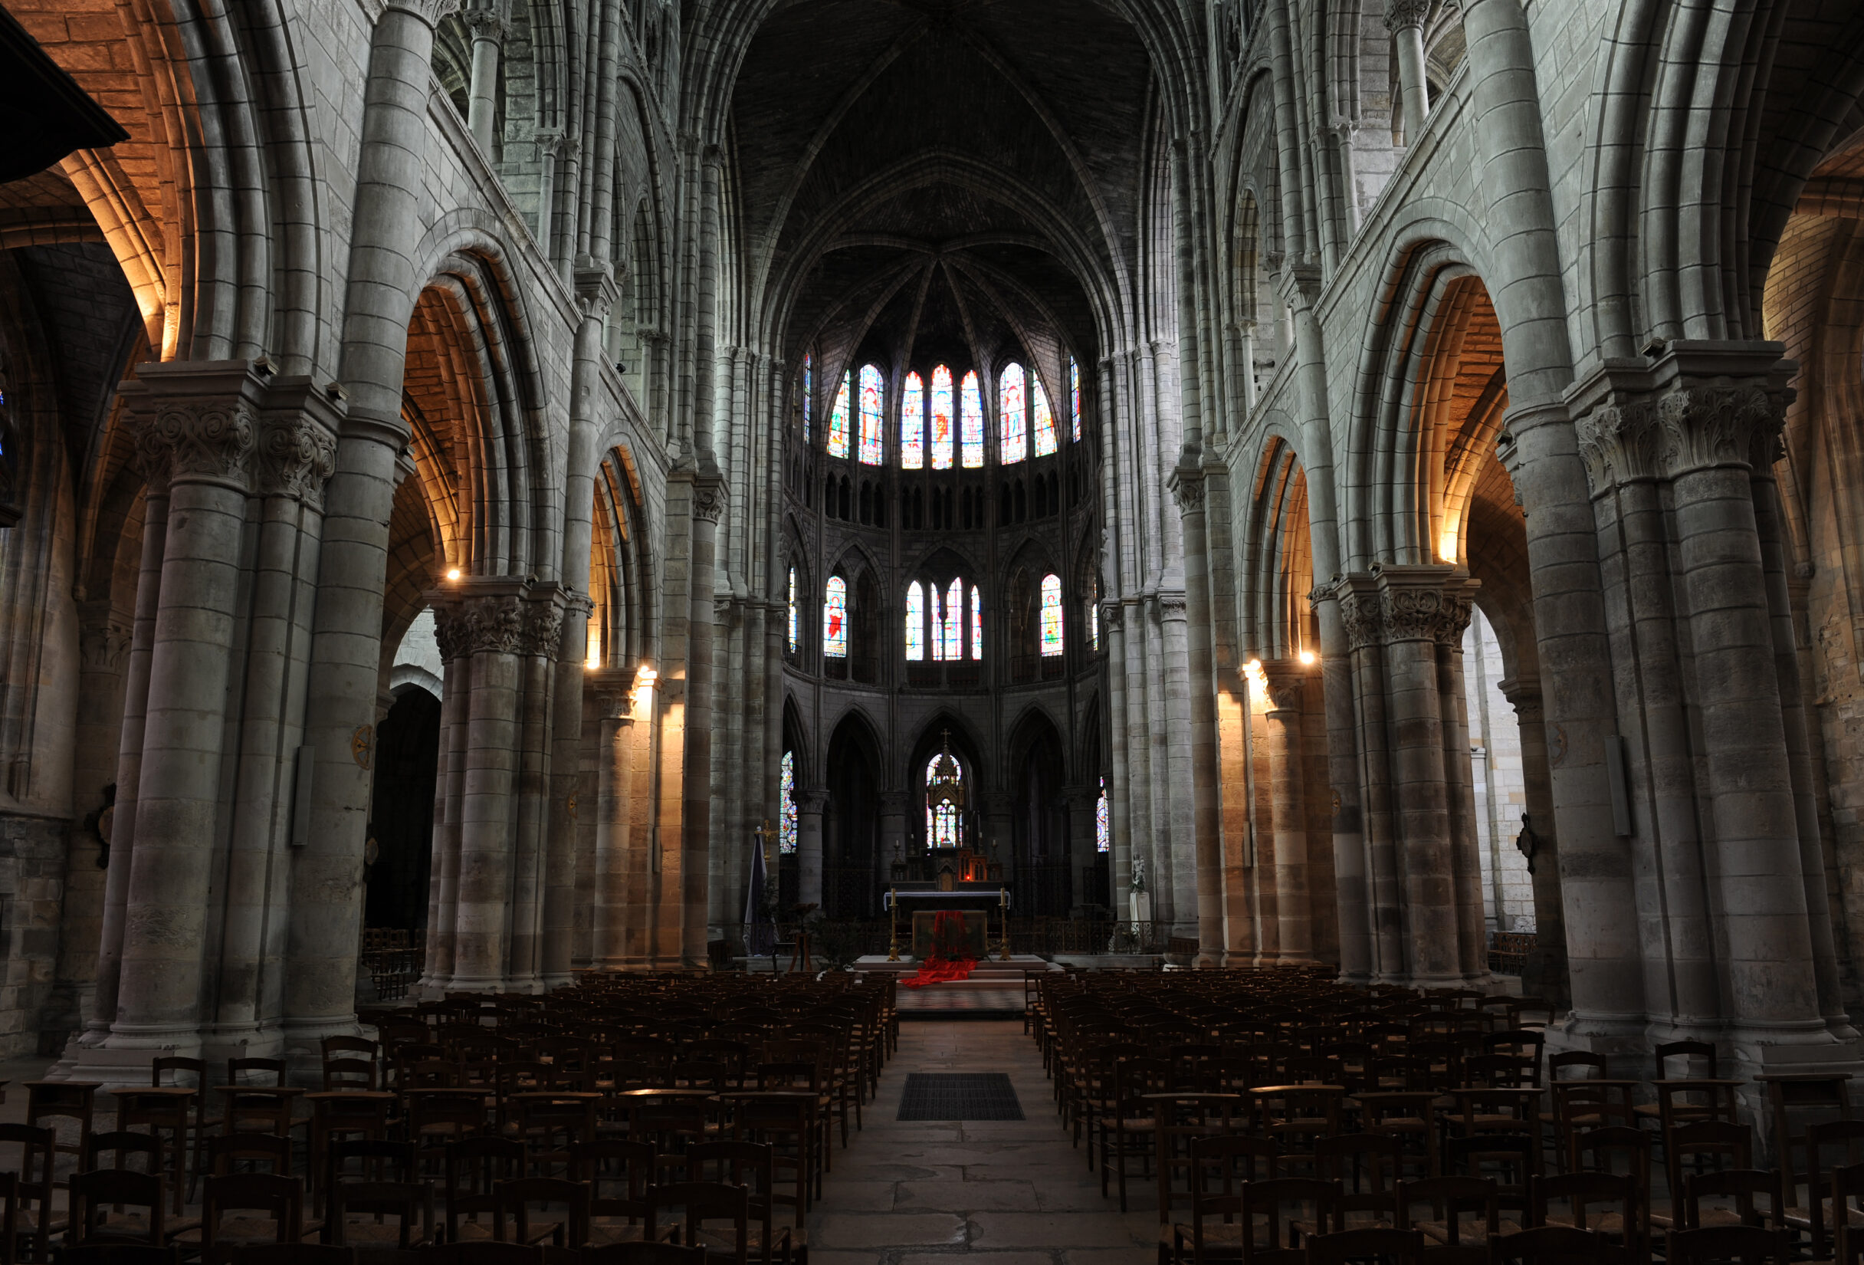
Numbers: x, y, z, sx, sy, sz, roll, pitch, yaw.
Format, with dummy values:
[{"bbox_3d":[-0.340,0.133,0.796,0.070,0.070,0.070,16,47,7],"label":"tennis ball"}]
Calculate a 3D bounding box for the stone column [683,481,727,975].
[{"bbox_3d":[-4.125,1.387,22.635,0.520,8.950,0.520,-1,-12,1],"label":"stone column"}]

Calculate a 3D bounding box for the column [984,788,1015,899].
[{"bbox_3d":[2.304,7.506,42.959,1.050,4.268,1.050,0,-11,0],"label":"column"}]

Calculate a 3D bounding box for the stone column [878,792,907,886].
[{"bbox_3d":[-1.240,7.060,39.914,0.980,4.040,0.980,-1,-12,1],"label":"stone column"}]

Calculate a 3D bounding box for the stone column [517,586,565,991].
[{"bbox_3d":[-5.241,1.991,16.786,0.470,5.270,0.470,0,-12,1],"label":"stone column"}]

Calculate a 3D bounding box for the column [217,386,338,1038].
[{"bbox_3d":[-5.258,0.484,10.066,0.500,5.251,0.500,0,-11,0],"label":"column"}]

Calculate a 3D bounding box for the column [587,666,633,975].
[{"bbox_3d":[-5.724,3.323,22.901,0.740,5.300,0.740,0,-12,1],"label":"column"}]

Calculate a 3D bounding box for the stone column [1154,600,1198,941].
[{"bbox_3d":[7.053,3.650,35.922,1.000,9.600,1.000,0,-12,1],"label":"stone column"}]

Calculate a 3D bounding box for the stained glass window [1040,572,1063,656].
[{"bbox_3d":[4.654,-0.709,49.157,1.000,3.300,0.250,-7,-14,29],"label":"stained glass window"}]

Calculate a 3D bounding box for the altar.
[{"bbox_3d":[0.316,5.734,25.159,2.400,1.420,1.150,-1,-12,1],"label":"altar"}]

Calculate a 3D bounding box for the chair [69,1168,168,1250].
[{"bbox_3d":[-2.843,2.367,4.531,0.430,0.870,0.460,0,-12,1],"label":"chair"}]

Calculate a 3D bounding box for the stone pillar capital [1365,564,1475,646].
[{"bbox_3d":[6.163,-0.304,16.117,1.080,0.980,0.920,-1,-12,1],"label":"stone pillar capital"}]

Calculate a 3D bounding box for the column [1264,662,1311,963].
[{"bbox_3d":[6.386,3.208,22.887,0.740,5.300,0.740,0,-12,1],"label":"column"}]

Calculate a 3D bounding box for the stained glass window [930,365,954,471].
[{"bbox_3d":[0.330,-7.364,43.364,0.820,3.860,0.200,-1,-12,1],"label":"stained glass window"}]

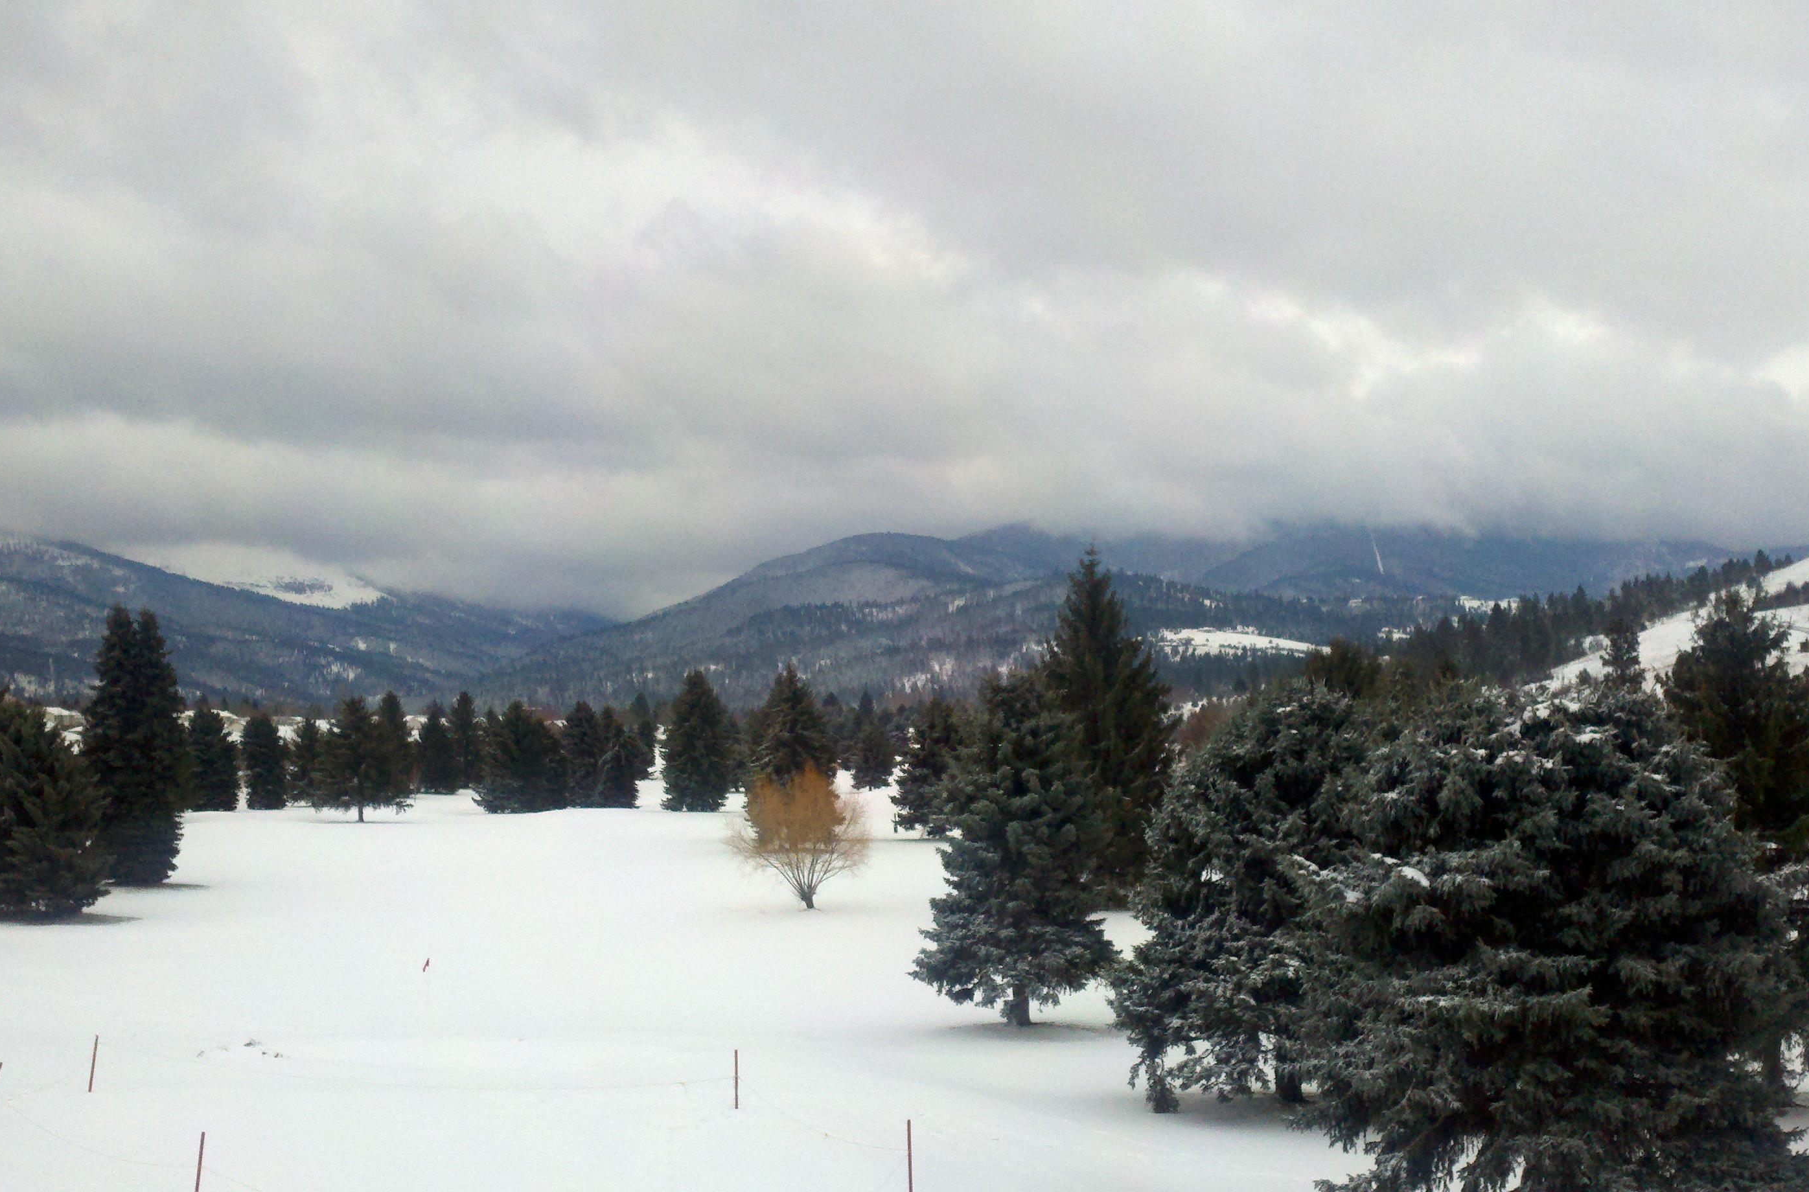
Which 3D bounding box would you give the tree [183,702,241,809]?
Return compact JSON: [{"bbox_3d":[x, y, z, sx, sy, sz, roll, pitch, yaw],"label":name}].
[{"bbox_3d":[-43.006,9.862,132.459,3.707,6.892,3.707,1,-3,-18],"label":"tree"}]

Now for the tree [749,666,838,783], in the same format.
[{"bbox_3d":[-5.134,7.507,99.836,4.819,8.593,4.819,0,-3,-3],"label":"tree"}]

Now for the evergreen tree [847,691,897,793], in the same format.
[{"bbox_3d":[-3.202,13.335,196.989,4.740,9.120,4.740,0,-3,0],"label":"evergreen tree"}]

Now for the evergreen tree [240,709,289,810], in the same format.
[{"bbox_3d":[-40.107,10.302,134.058,2.916,6.162,2.916,1,-3,-17],"label":"evergreen tree"}]

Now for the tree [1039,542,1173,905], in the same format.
[{"bbox_3d":[7.965,5.328,88.592,6.880,14.460,6.880,0,-3,0],"label":"tree"}]

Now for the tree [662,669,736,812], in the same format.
[{"bbox_3d":[-15.361,10.800,160.125,5.600,10.560,5.600,0,-3,0],"label":"tree"}]

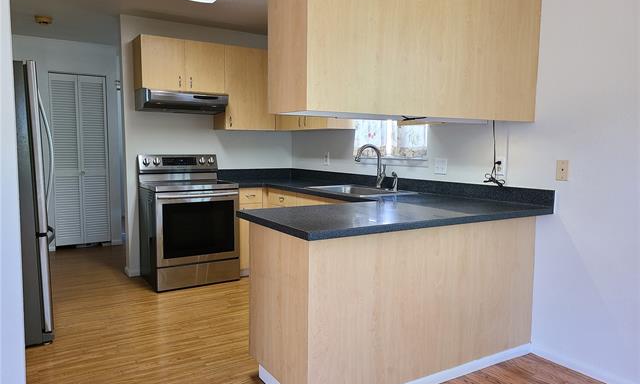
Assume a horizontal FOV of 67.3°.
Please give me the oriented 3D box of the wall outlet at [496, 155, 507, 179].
[{"bbox_3d":[1.170,-0.164,3.096,0.014,0.118,0.074,-3,6,-32],"label":"wall outlet"}]

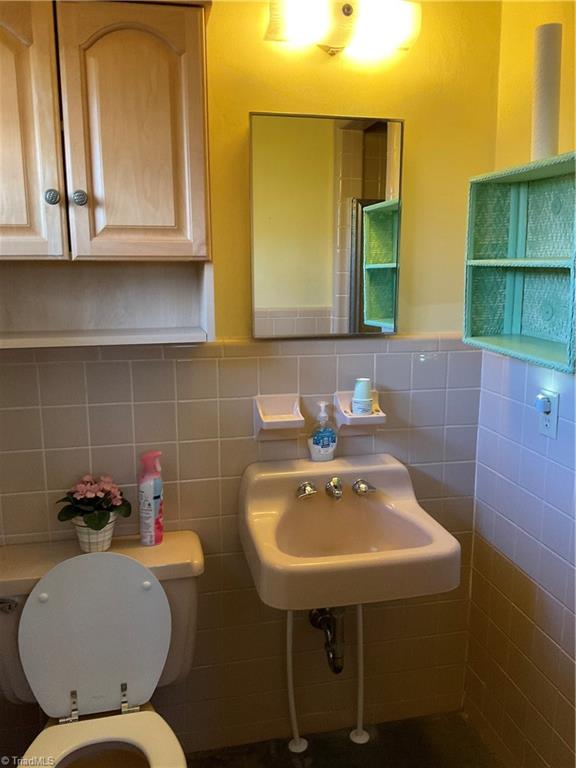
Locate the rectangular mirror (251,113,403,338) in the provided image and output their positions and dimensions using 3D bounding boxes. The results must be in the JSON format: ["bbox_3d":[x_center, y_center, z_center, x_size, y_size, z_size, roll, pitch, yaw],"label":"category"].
[{"bbox_3d":[0.103,-0.401,1.673,0.405,0.555,0.025,-2,10,-13],"label":"rectangular mirror"}]

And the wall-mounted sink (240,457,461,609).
[{"bbox_3d":[0.145,0.349,1.607,0.480,0.228,0.420,-2,10,-13],"label":"wall-mounted sink"}]

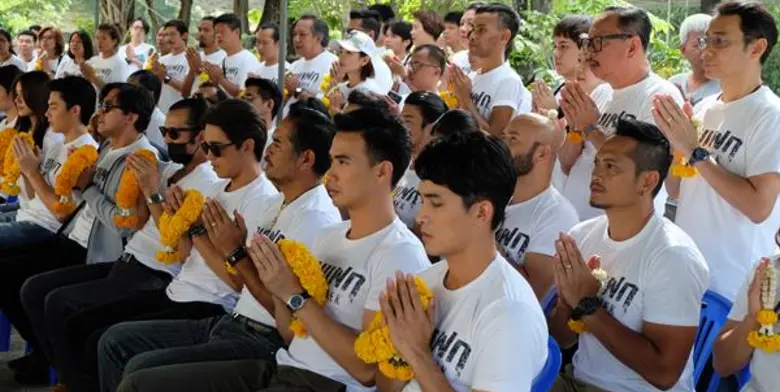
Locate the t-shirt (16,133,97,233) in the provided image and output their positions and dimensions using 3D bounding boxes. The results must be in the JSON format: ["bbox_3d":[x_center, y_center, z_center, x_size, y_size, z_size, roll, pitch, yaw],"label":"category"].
[{"bbox_3d":[-1.449,-0.047,4.950,0.320,0.530,0.450,-4,9,-32],"label":"t-shirt"}]

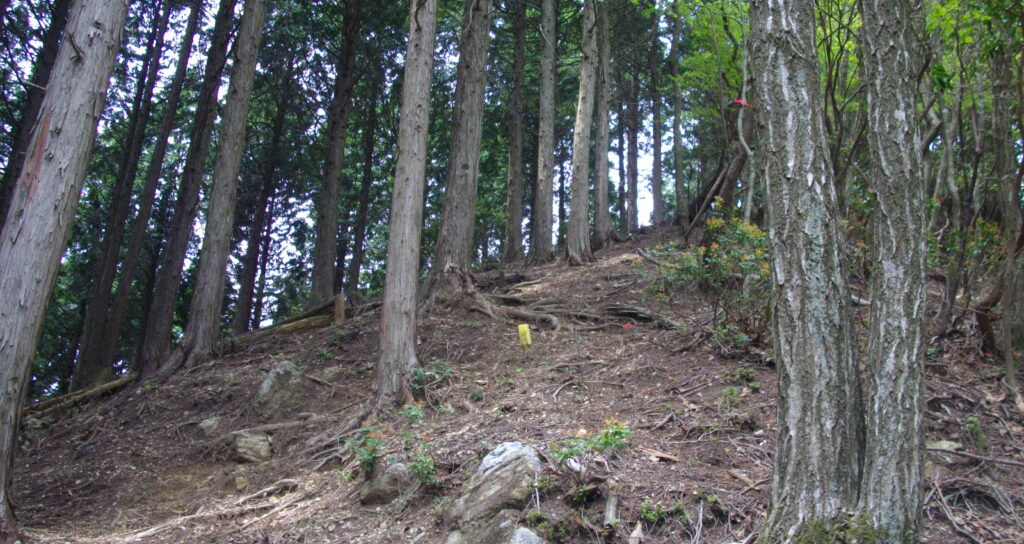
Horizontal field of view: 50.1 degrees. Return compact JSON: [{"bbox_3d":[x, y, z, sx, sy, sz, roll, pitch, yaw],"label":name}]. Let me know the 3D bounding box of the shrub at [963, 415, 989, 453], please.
[{"bbox_3d":[2.795,0.974,6.600,0.157,0.218,0.141,3,-23,0],"label":"shrub"}]

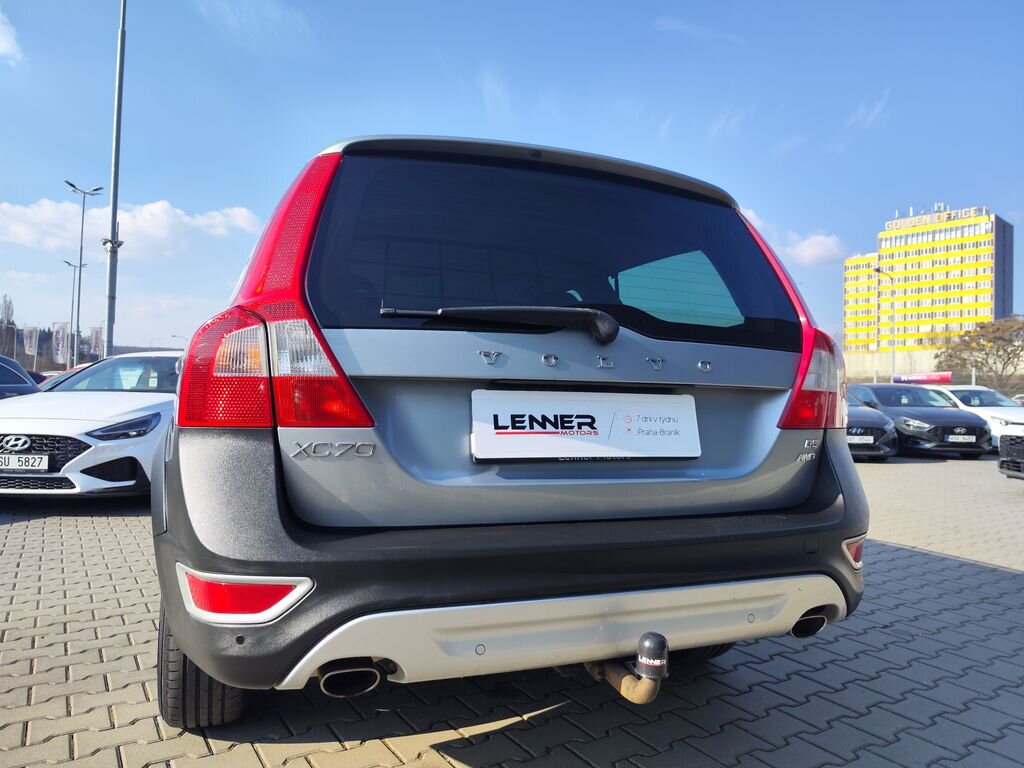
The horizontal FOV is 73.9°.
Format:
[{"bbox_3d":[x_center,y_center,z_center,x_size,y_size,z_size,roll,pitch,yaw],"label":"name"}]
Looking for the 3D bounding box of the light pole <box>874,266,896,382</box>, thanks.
[{"bbox_3d":[20.890,-1.913,38.121,1.300,9.262,0.300,2,-2,-27],"label":"light pole"}]

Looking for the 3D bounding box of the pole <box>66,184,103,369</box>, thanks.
[{"bbox_3d":[-15.969,-3.032,25.113,1.250,8.766,1.200,3,-2,-33],"label":"pole"}]

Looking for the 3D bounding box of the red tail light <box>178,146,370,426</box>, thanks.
[{"bbox_3d":[-0.464,-0.207,1.323,0.360,0.585,0.270,1,-2,-20],"label":"red tail light"}]

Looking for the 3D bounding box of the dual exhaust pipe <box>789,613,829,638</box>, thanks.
[{"bbox_3d":[0.648,0.548,1.589,0.100,0.062,0.140,1,-2,-20],"label":"dual exhaust pipe"}]

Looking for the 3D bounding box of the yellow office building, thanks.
[{"bbox_3d":[111.296,-18.371,185.171,22.820,44.500,37.327,3,-3,-45],"label":"yellow office building"}]

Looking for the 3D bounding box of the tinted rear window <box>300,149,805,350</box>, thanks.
[{"bbox_3d":[0.156,-0.295,1.514,1.185,0.439,0.115,1,-26,-20],"label":"tinted rear window"}]

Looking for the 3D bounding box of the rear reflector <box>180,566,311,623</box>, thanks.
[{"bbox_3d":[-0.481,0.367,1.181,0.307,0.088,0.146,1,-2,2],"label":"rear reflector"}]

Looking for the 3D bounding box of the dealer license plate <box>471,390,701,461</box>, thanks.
[{"bbox_3d":[0.170,0.092,1.448,0.530,0.138,0.025,1,-8,-20],"label":"dealer license plate"}]

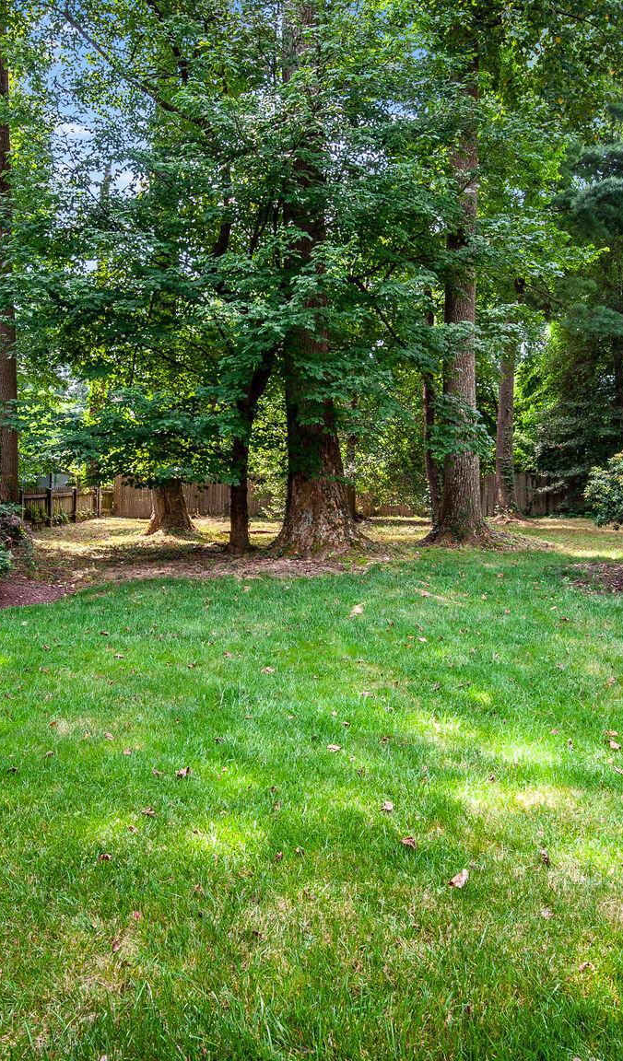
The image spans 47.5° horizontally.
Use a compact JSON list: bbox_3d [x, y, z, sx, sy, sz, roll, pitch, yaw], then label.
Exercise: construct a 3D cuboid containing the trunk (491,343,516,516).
[{"bbox_3d":[7.199,-3.751,26.500,0.850,6.570,0.750,0,1,0],"label":"trunk"}]

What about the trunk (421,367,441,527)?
[{"bbox_3d":[4.051,-2.828,24.000,0.600,5.400,0.500,0,1,0],"label":"trunk"}]

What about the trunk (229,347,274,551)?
[{"bbox_3d":[-1.308,-1.676,15.500,0.920,4.440,0.650,0,1,0],"label":"trunk"}]

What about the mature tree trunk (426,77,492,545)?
[{"bbox_3d":[3.751,-5.555,18.000,1.500,11.930,1.250,0,1,0],"label":"mature tree trunk"}]

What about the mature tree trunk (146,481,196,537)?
[{"bbox_3d":[-4.131,-0.673,20.700,1.400,1.710,1.250,0,1,0],"label":"mature tree trunk"}]

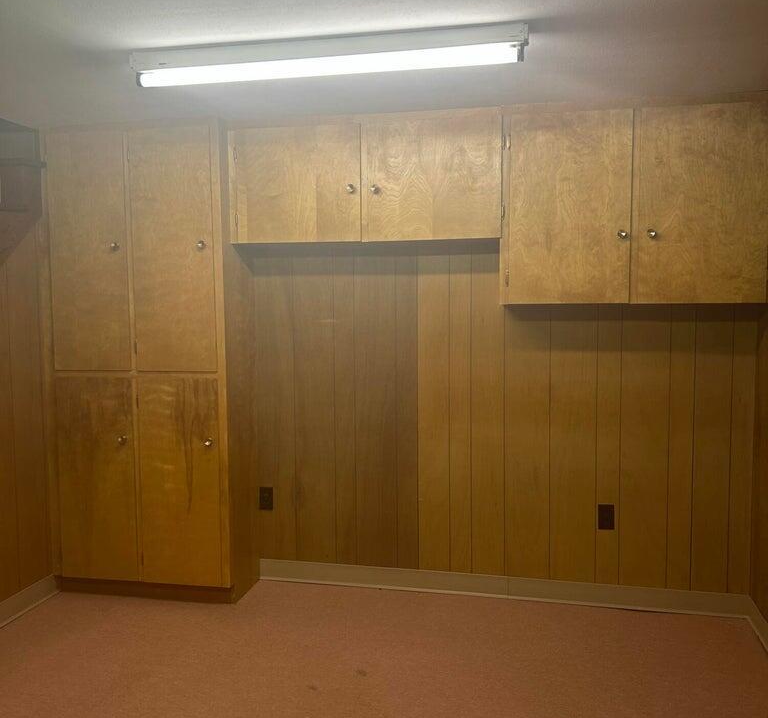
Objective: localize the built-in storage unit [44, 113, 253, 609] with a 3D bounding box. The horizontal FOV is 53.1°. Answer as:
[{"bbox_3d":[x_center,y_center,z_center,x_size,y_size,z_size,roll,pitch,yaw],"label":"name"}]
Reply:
[{"bbox_3d":[-1.094,0.028,3.647,0.893,2.169,0.359,1,5,12],"label":"built-in storage unit"}]

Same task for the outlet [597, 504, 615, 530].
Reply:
[{"bbox_3d":[0.996,0.710,3.440,0.070,0.115,0.012,1,5,12],"label":"outlet"}]

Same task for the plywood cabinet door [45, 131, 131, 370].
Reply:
[{"bbox_3d":[-1.347,-0.485,3.524,0.391,1.078,0.021,1,5,13],"label":"plywood cabinet door"}]

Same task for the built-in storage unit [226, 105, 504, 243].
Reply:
[{"bbox_3d":[-0.073,-0.780,3.398,1.188,0.530,0.278,1,5,12],"label":"built-in storage unit"}]

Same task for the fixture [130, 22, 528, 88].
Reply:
[{"bbox_3d":[-0.182,-0.904,2.327,1.219,0.093,0.110,1,5,12],"label":"fixture"}]

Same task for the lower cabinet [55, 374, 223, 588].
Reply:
[{"bbox_3d":[-1.095,0.539,3.693,0.860,0.963,0.359,1,5,12],"label":"lower cabinet"}]

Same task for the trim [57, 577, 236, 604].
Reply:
[{"bbox_3d":[-1.113,1.073,3.616,0.893,0.091,0.020,1,5,12],"label":"trim"}]

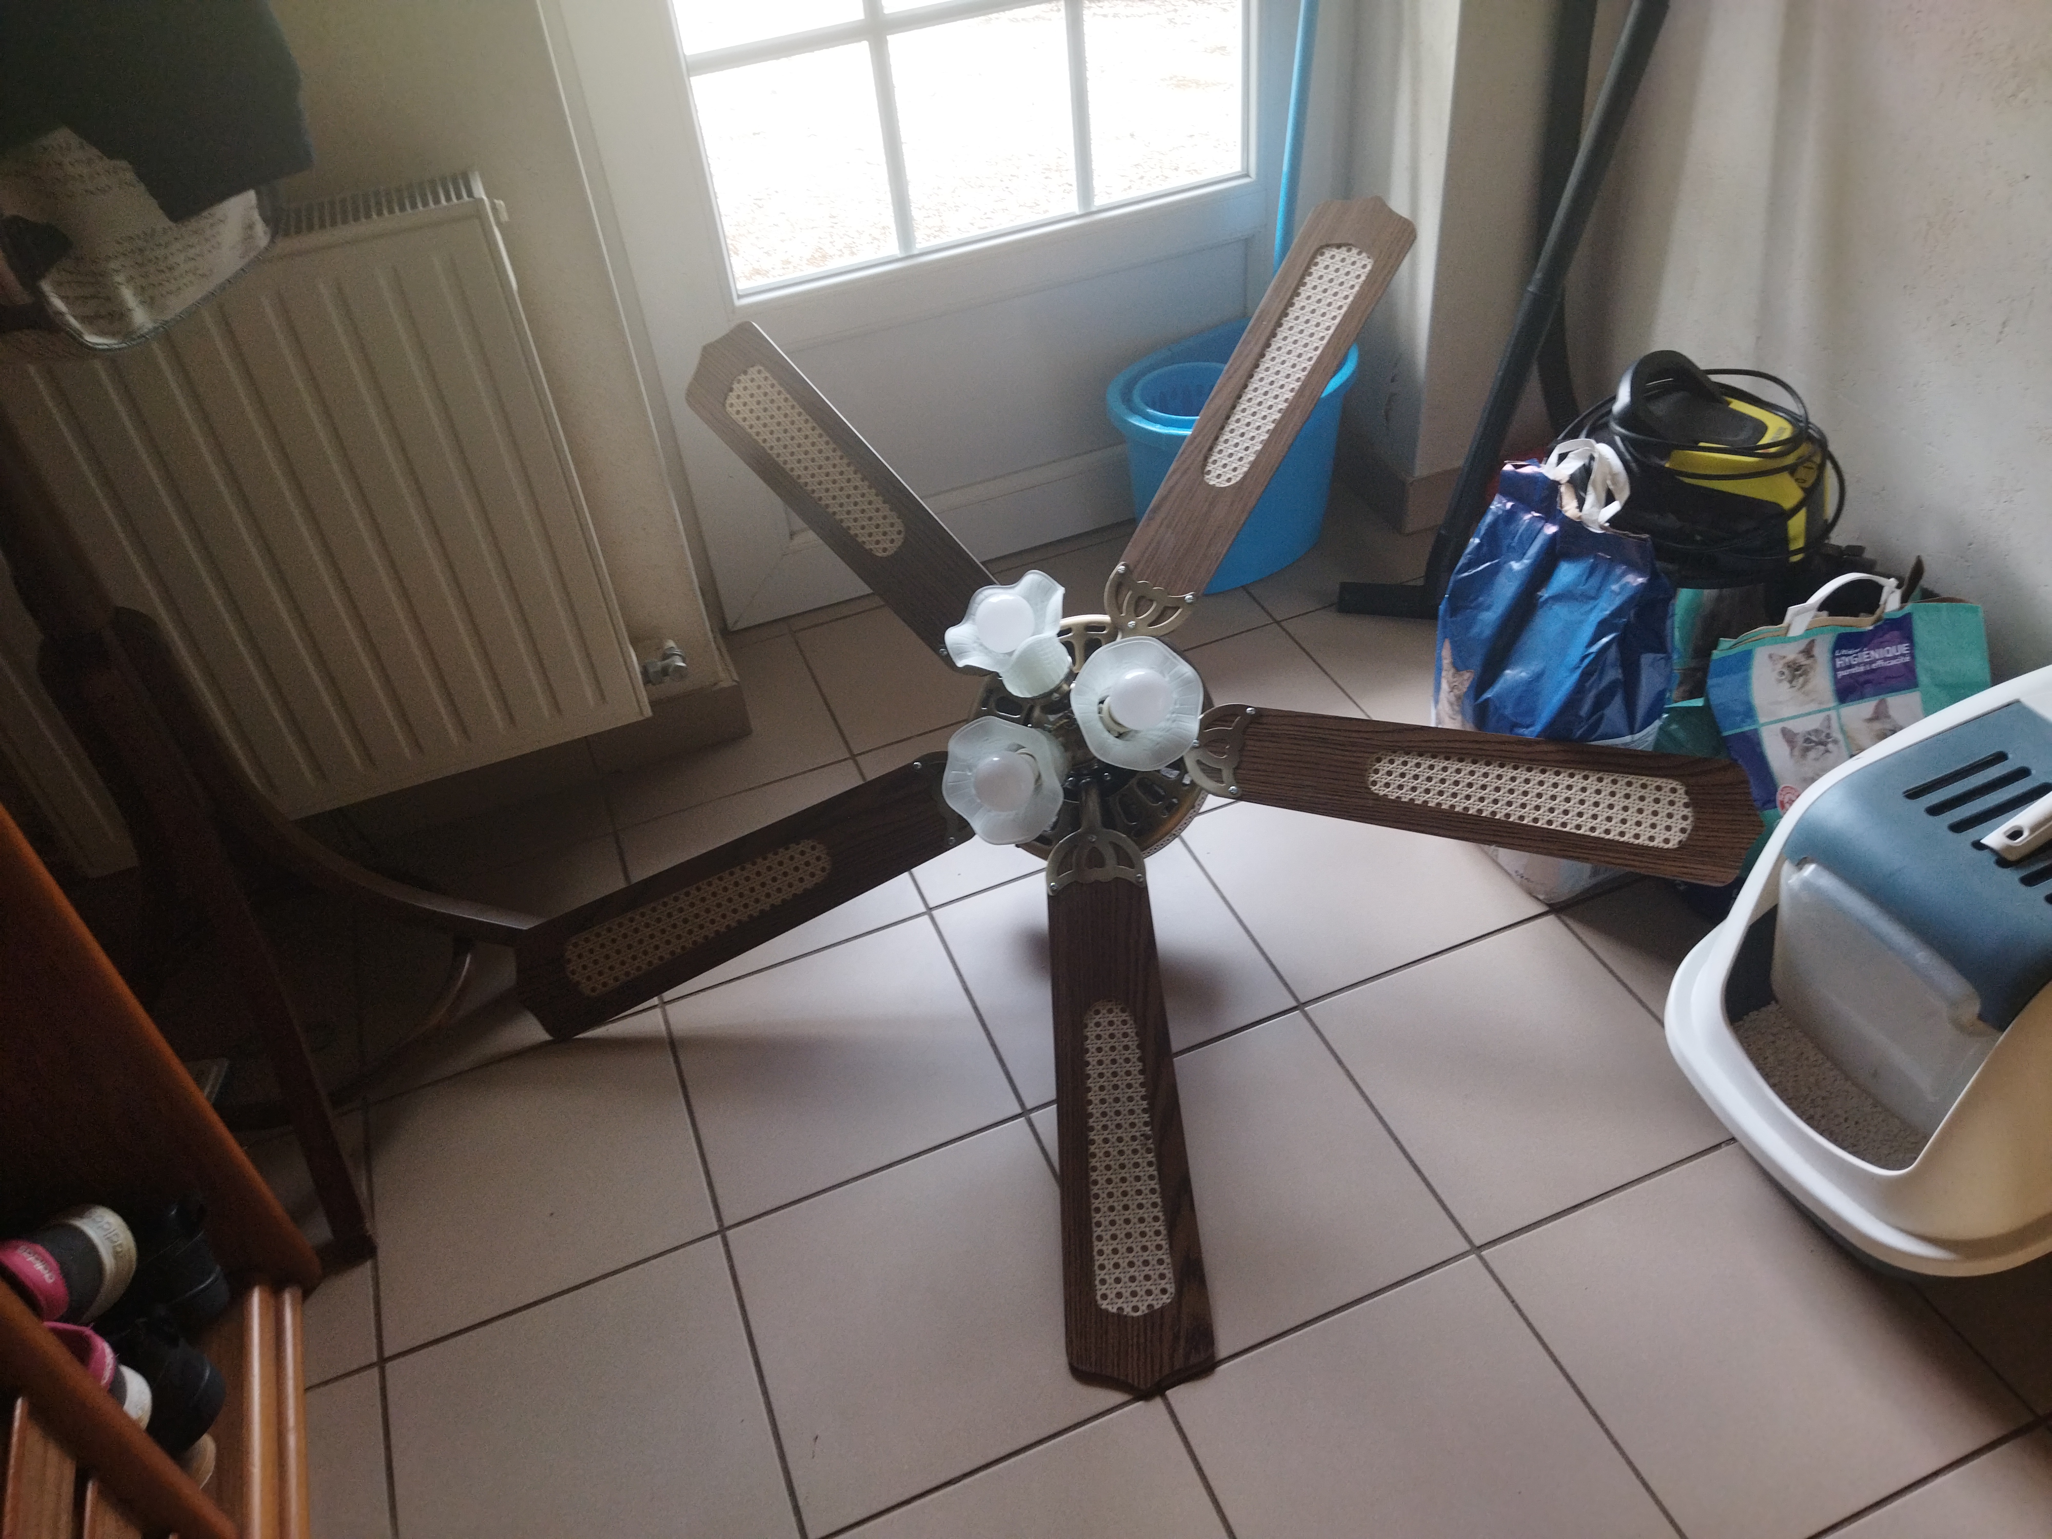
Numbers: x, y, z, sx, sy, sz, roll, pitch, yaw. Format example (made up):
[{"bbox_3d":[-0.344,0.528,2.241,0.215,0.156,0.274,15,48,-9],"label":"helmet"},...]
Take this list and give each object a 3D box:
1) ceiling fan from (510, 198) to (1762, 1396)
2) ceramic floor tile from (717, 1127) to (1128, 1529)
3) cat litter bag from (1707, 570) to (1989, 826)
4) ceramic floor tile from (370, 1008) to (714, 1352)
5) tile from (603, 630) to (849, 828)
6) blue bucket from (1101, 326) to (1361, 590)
[{"bbox_3d":[0.072,0.026,1.582,1.146,0.460,1.110,-9,73,11],"label":"ceiling fan"},{"bbox_3d":[-0.086,0.480,1.432,0.304,0.010,0.304,-18,41,-13],"label":"ceramic floor tile"},{"bbox_3d":[0.841,-0.054,1.707,0.290,0.310,0.140,-11,25,-5],"label":"cat litter bag"},{"bbox_3d":[-0.485,0.395,1.590,0.304,0.010,0.304,-18,41,-13],"label":"ceramic floor tile"},{"bbox_3d":[-0.422,-0.054,2.111,0.304,0.010,0.304,-18,41,-13],"label":"tile"},{"bbox_3d":[0.296,-0.432,2.240,0.385,0.265,0.270,-33,47,-27],"label":"blue bucket"}]

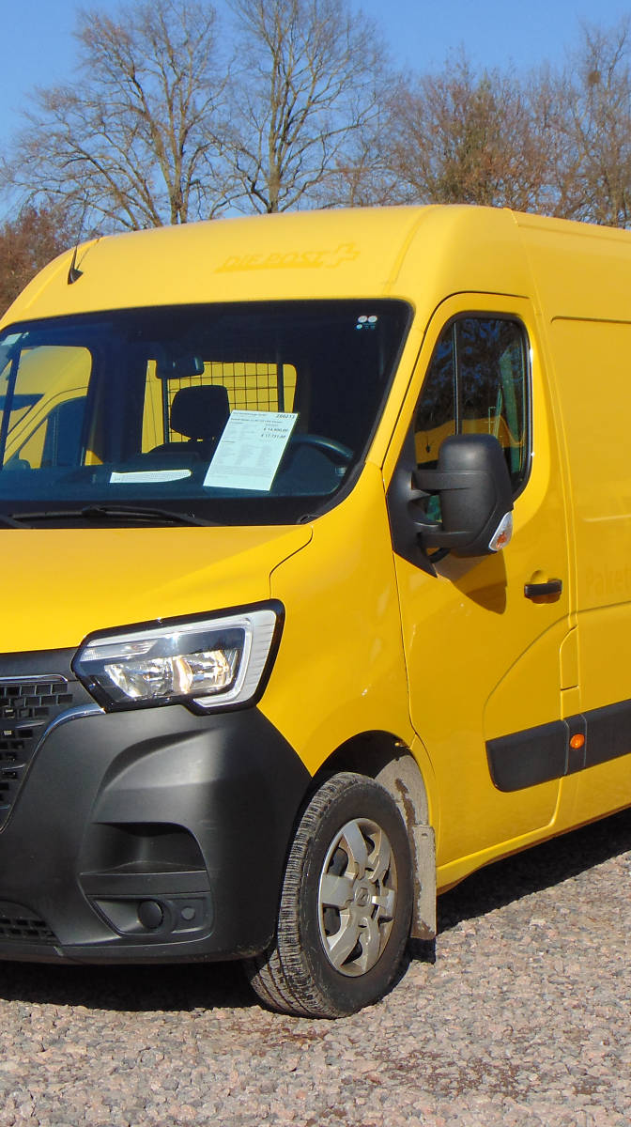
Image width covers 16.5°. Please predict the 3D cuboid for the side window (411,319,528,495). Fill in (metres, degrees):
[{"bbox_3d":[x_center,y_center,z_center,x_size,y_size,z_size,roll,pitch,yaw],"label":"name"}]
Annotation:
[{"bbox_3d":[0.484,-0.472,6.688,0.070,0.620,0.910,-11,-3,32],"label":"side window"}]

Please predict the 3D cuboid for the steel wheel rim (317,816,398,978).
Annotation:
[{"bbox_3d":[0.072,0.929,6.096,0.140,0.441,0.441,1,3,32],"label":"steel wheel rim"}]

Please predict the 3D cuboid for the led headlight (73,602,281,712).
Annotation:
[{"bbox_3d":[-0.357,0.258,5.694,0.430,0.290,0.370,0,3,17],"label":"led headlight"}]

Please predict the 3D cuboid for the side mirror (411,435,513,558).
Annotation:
[{"bbox_3d":[0.451,-0.197,6.335,0.255,0.365,0.210,1,3,32],"label":"side mirror"}]

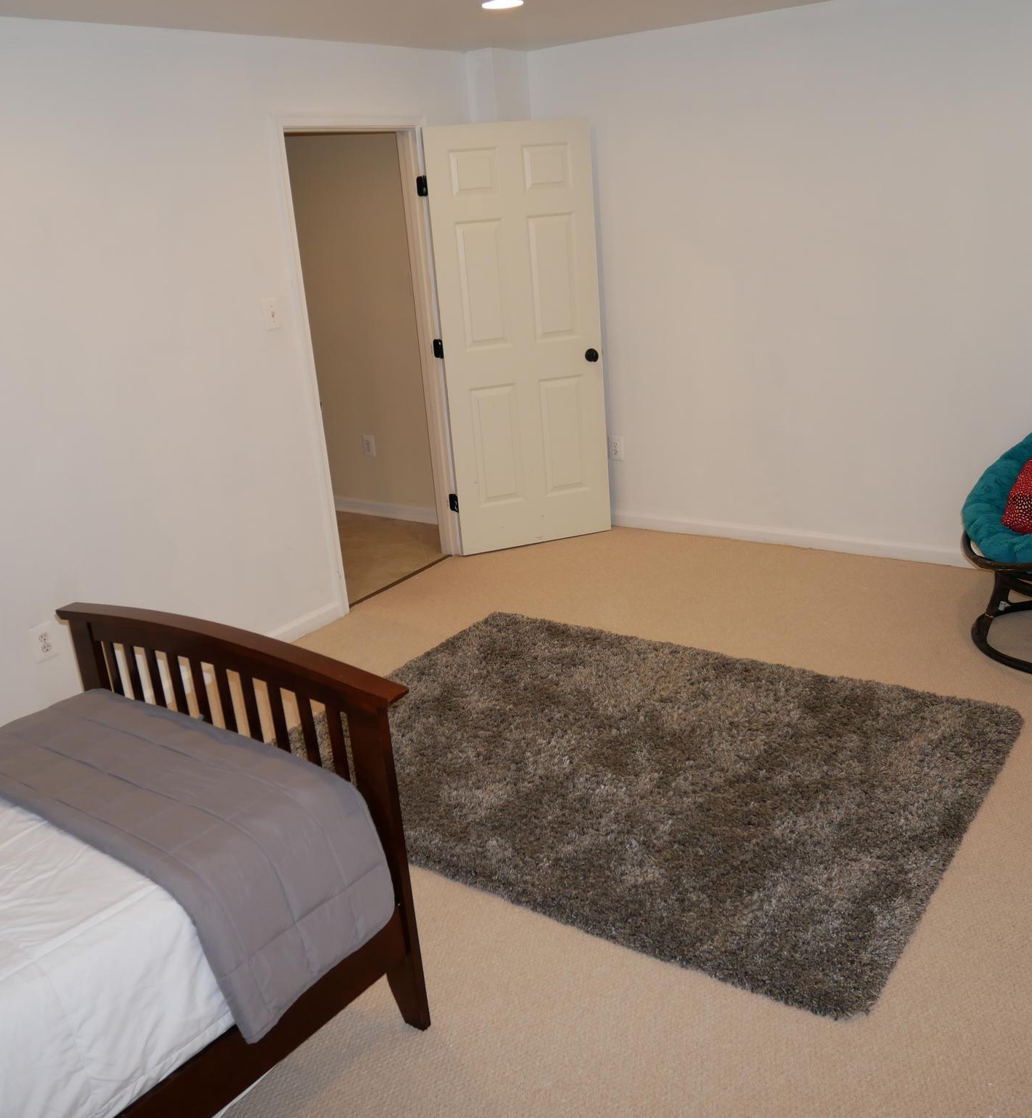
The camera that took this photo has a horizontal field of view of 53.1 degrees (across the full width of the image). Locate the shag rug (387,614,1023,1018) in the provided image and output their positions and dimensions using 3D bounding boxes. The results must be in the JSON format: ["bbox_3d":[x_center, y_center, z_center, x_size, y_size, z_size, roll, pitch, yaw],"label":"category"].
[{"bbox_3d":[0.321,0.610,3.323,2.106,0.042,1.549,9,23,34],"label":"shag rug"}]

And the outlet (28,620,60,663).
[{"bbox_3d":[-1.615,0.286,3.546,0.010,0.120,0.080,10,24,36],"label":"outlet"}]

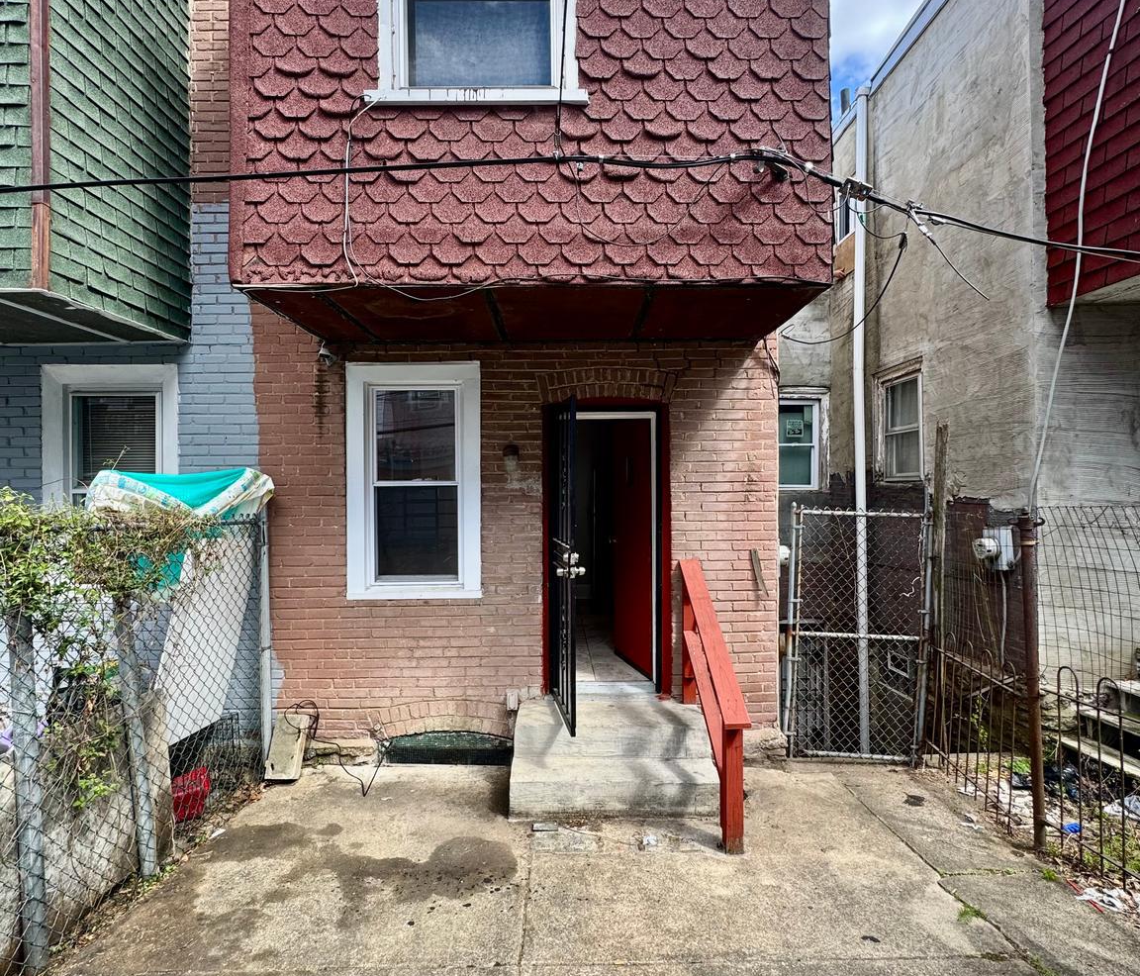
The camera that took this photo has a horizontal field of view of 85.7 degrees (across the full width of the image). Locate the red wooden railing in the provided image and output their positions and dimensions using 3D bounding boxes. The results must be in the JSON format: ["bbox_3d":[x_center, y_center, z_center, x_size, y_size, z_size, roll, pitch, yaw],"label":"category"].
[{"bbox_3d":[0.860,1.217,3.767,0.155,1.400,1.130,0,0,-2],"label":"red wooden railing"}]

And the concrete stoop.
[{"bbox_3d":[0.272,1.703,3.950,1.250,0.425,0.770,0,0,0],"label":"concrete stoop"}]

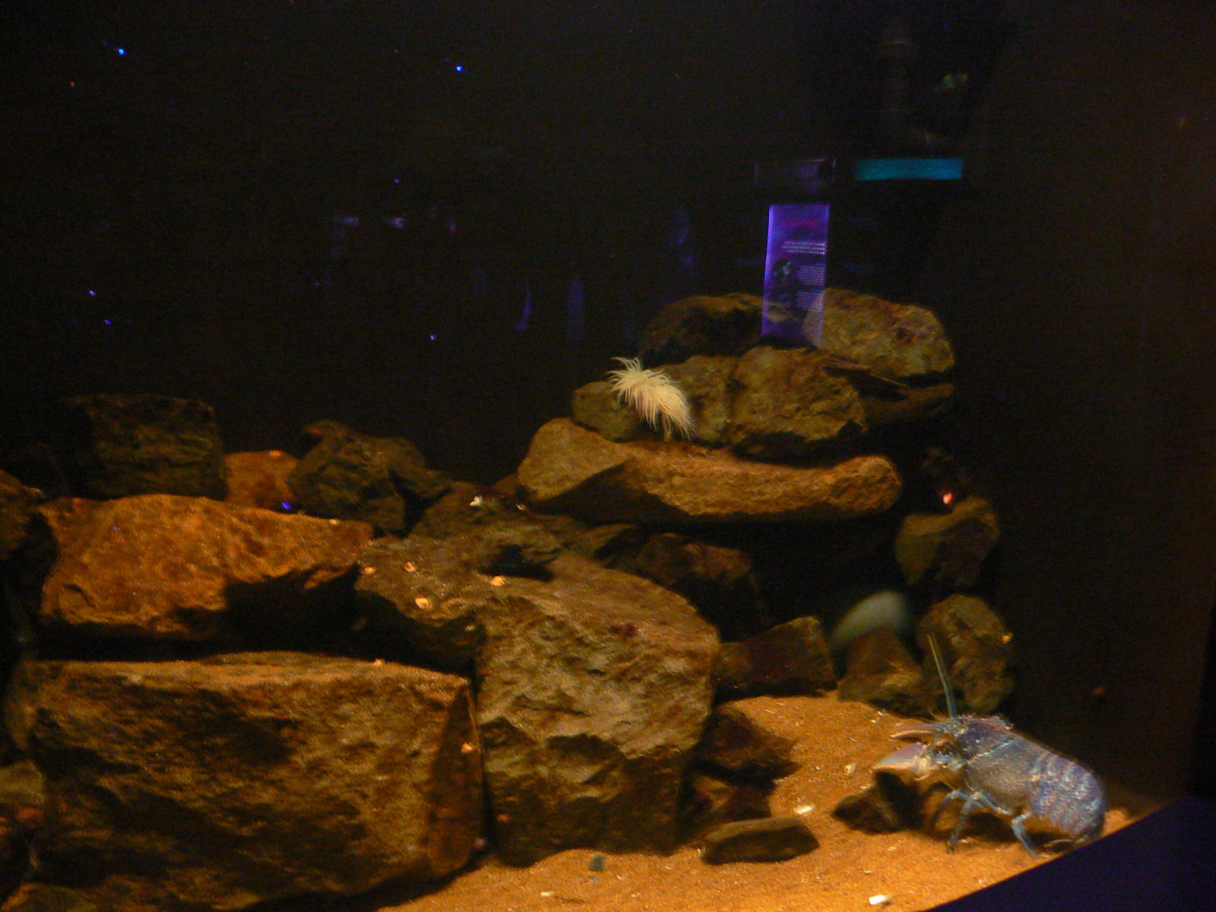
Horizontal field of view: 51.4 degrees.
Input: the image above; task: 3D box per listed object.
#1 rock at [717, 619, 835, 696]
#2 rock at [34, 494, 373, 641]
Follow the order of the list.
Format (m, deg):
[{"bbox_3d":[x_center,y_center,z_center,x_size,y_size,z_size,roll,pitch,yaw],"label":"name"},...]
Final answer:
[{"bbox_3d":[0.264,0.321,2.030,0.190,0.110,0.140,1,12,0],"label":"rock"},{"bbox_3d":[-0.518,0.142,1.680,0.400,0.160,0.240,1,12,0],"label":"rock"}]

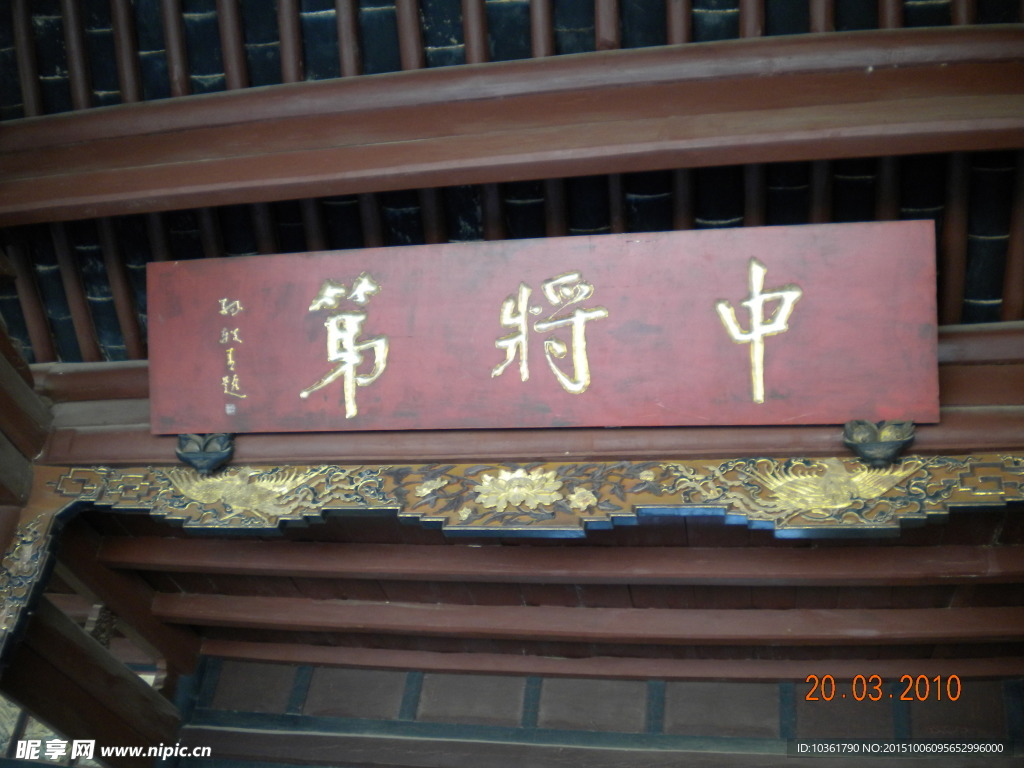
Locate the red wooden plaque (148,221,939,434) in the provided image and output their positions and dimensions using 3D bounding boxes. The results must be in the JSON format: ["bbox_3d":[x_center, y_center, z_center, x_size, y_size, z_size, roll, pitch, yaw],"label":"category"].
[{"bbox_3d":[-0.001,-0.148,3.250,2.500,0.579,0.050,-1,0,13],"label":"red wooden plaque"}]

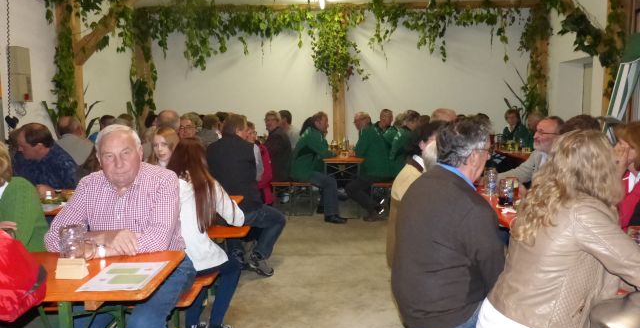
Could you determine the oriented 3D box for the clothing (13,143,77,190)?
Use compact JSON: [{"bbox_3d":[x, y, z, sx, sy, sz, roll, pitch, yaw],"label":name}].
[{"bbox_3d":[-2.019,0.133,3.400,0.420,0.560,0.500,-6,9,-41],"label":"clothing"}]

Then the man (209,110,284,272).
[{"bbox_3d":[-0.573,0.268,3.650,0.540,1.320,0.740,4,7,37],"label":"man"}]

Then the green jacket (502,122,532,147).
[{"bbox_3d":[2.749,-0.296,6.500,0.480,0.620,0.360,1,6,18],"label":"green jacket"}]

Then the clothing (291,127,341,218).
[{"bbox_3d":[-0.050,0.106,5.750,0.660,1.060,0.520,-1,6,-3],"label":"clothing"}]

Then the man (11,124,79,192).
[{"bbox_3d":[-1.834,0.366,3.100,0.560,1.260,0.700,3,7,33],"label":"man"}]

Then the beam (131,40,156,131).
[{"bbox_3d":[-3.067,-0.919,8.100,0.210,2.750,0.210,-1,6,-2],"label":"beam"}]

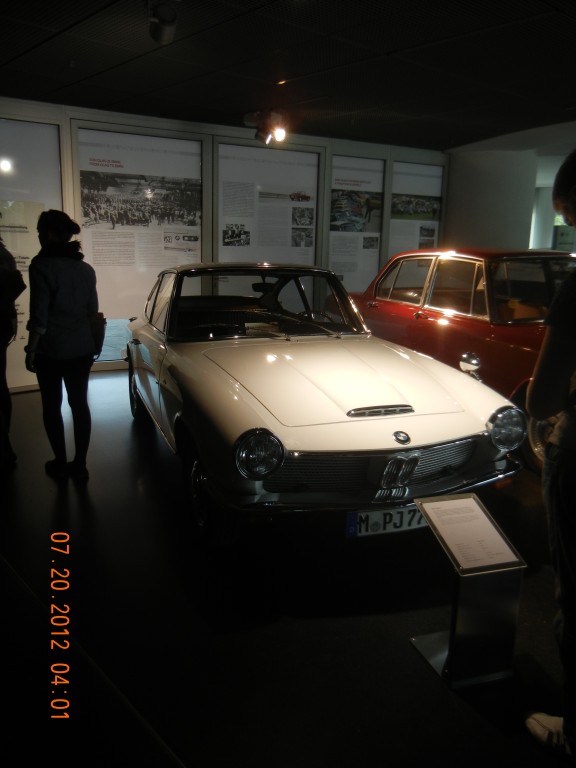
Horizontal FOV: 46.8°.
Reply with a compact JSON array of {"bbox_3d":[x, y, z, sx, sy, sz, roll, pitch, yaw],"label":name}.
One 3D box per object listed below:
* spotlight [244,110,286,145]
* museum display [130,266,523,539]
[{"bbox_3d":[-0.196,-2.235,5.800,0.310,0.270,0.230,-4,14,-21],"label":"spotlight"},{"bbox_3d":[-0.237,-0.165,4.540,1.580,1.280,4.060,-4,14,-21],"label":"museum display"}]

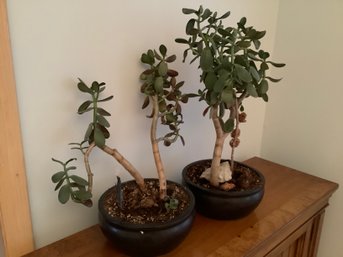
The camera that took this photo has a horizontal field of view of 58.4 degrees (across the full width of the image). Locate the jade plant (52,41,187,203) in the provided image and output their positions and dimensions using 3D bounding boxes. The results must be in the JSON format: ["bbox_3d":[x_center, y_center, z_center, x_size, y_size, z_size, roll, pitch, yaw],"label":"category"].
[{"bbox_3d":[-0.095,-0.001,0.779,0.430,0.415,0.190,-13,21,-43],"label":"jade plant"}]

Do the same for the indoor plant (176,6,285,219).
[{"bbox_3d":[0.179,-0.037,0.941,0.315,0.615,0.285,-13,21,-43],"label":"indoor plant"}]

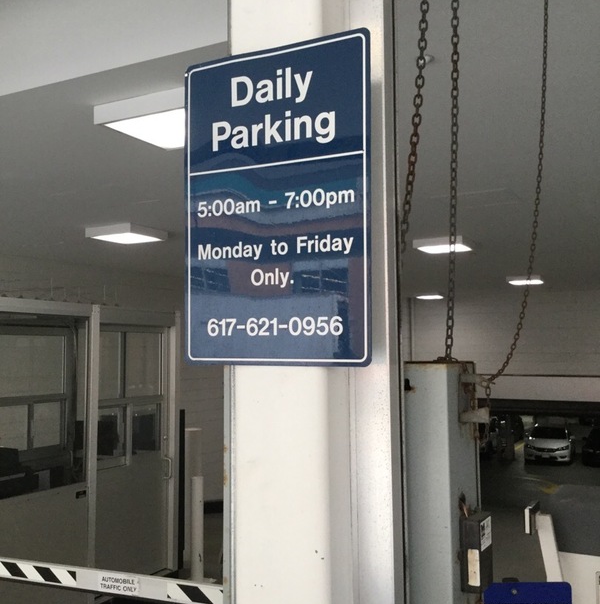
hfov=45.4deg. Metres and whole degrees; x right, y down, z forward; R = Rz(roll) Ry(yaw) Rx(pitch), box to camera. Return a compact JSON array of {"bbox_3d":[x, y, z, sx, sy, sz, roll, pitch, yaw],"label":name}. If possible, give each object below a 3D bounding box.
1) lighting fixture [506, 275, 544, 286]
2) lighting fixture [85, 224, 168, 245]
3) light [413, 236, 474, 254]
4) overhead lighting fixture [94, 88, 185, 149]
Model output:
[{"bbox_3d":[4.389,-0.422,13.886,0.610,0.100,0.610,-3,-4,28],"label":"lighting fixture"},{"bbox_3d":[-1.872,-0.731,7.789,0.610,0.100,0.610,-3,-4,28],"label":"lighting fixture"},{"bbox_3d":[1.811,-0.705,8.959,0.610,0.100,0.610,-3,-4,28],"label":"light"},{"bbox_3d":[-0.683,-0.989,3.954,0.610,0.100,0.610,-3,-4,28],"label":"overhead lighting fixture"}]

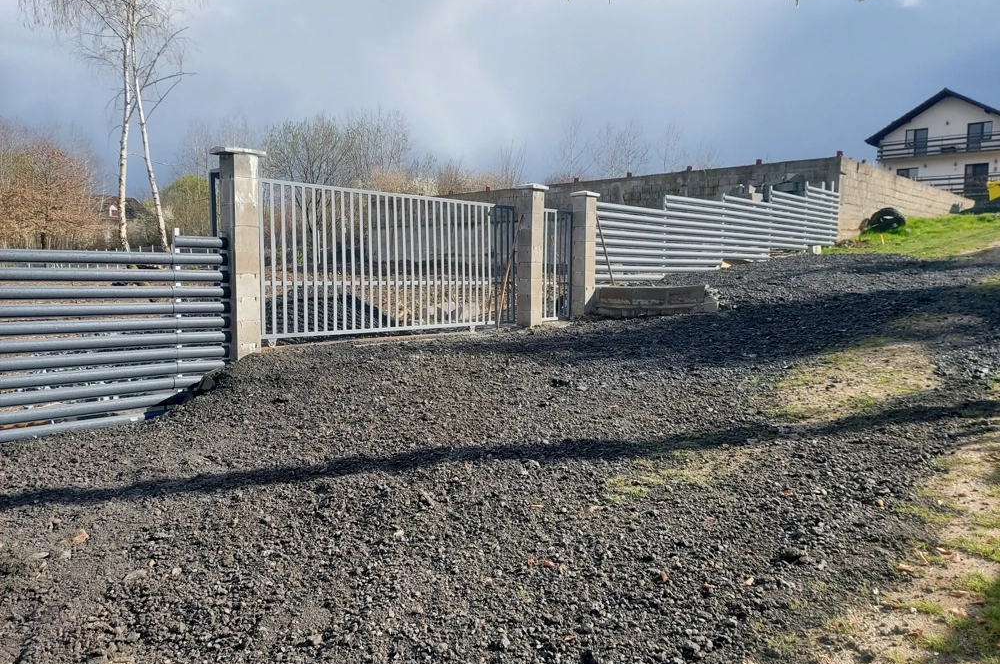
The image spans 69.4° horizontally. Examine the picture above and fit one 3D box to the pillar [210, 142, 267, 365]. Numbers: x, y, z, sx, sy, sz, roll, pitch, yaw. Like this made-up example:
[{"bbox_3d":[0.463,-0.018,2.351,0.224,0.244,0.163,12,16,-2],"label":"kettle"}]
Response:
[{"bbox_3d":[-2.519,-0.729,7.036,0.360,2.004,0.360,5,6,42],"label":"pillar"}]

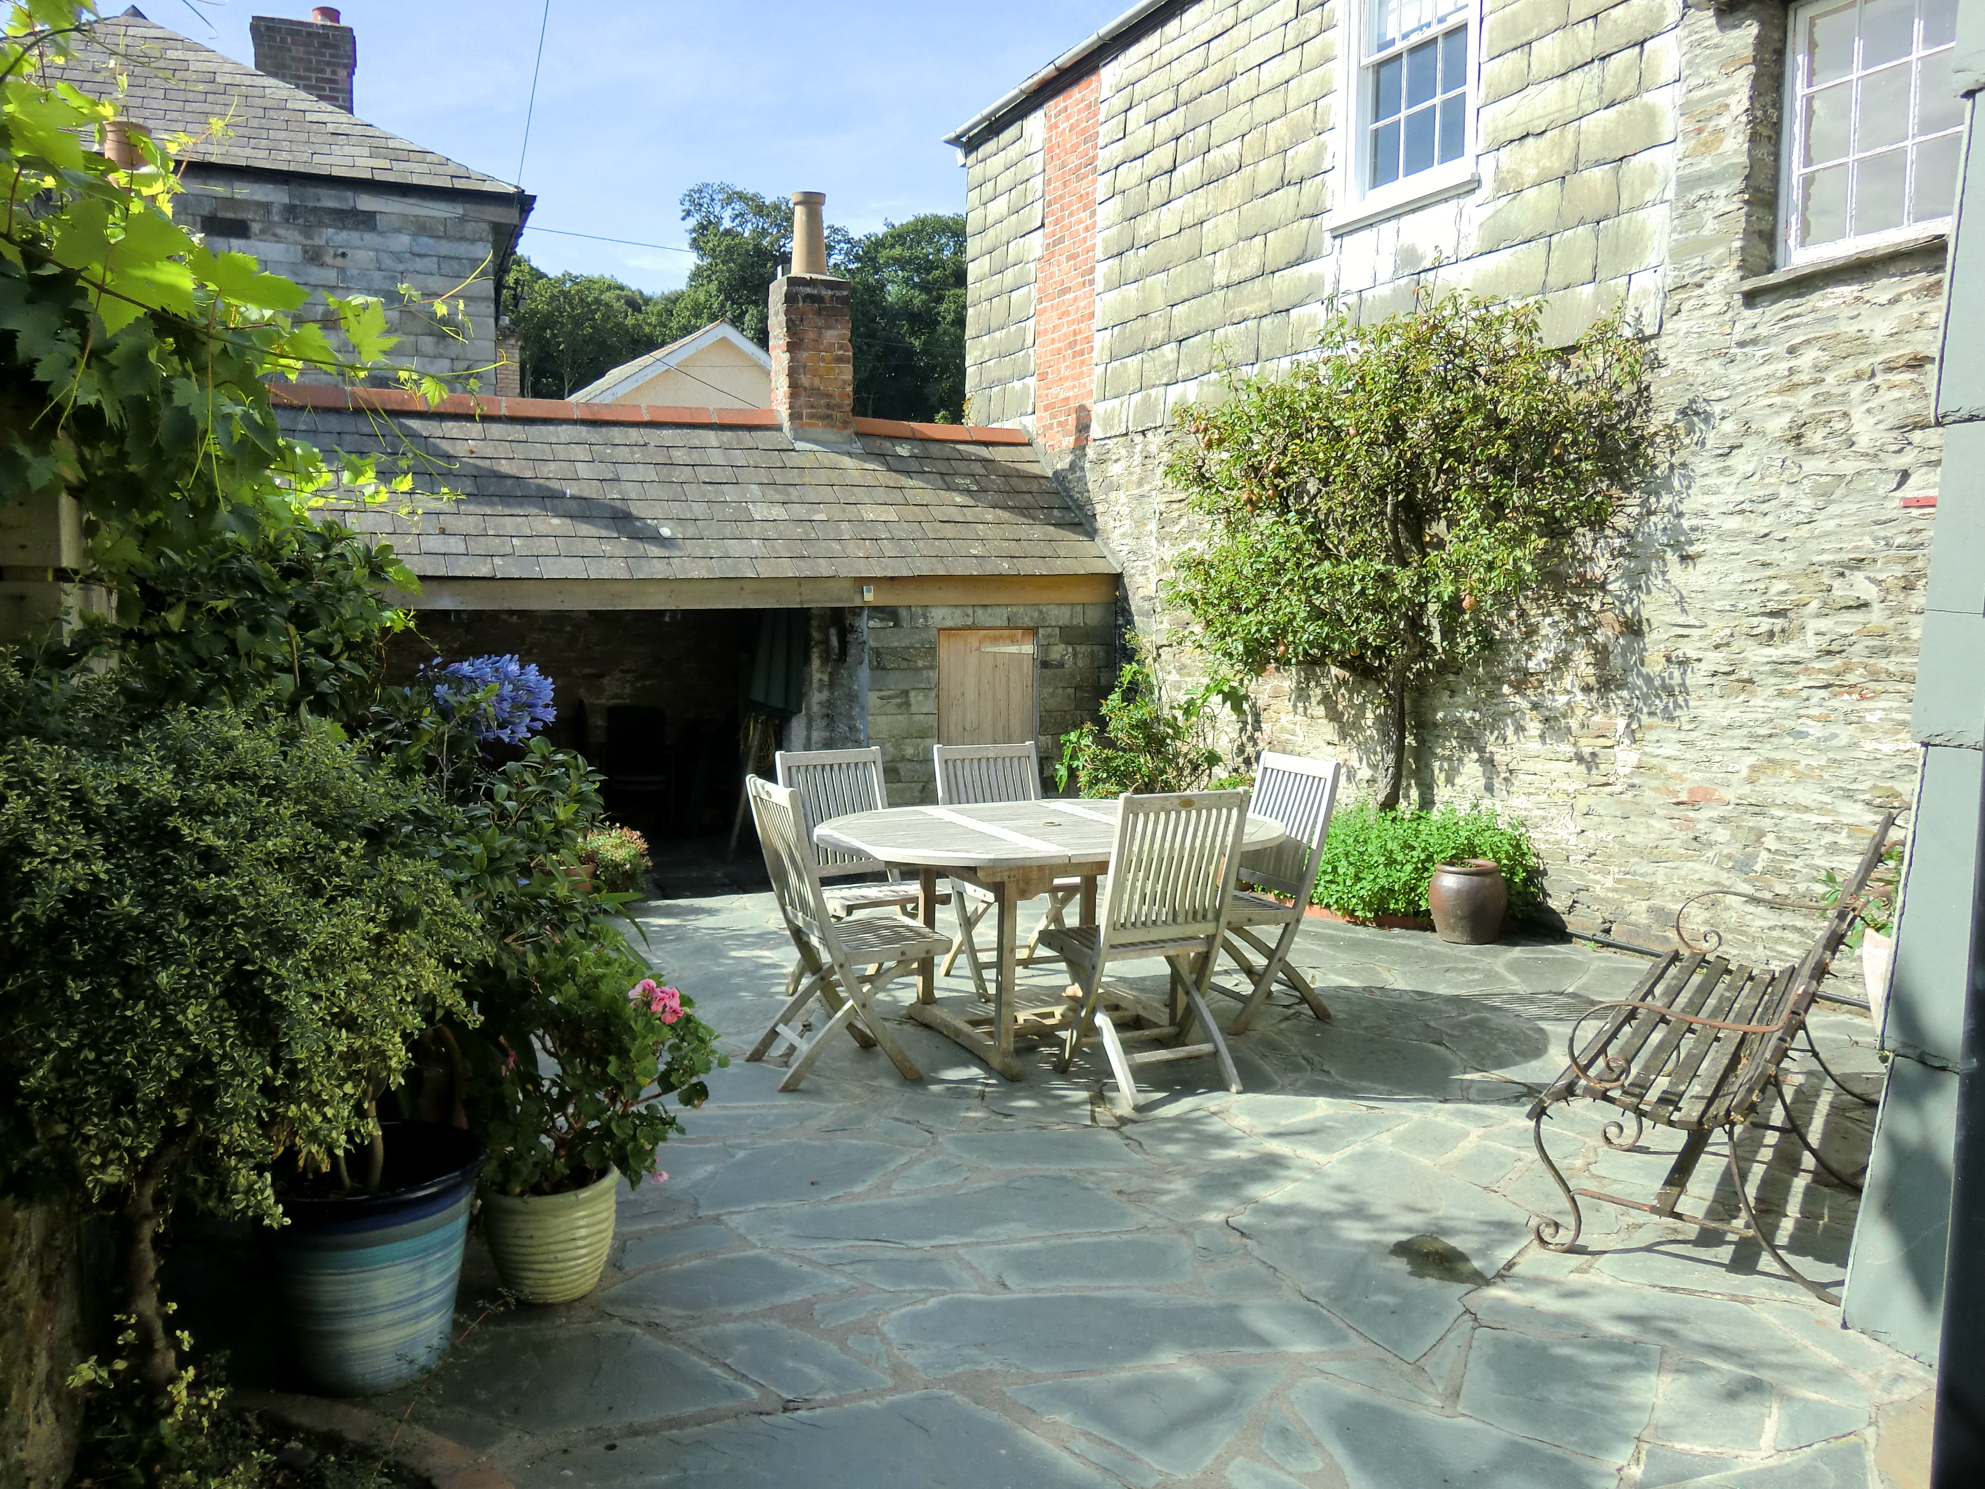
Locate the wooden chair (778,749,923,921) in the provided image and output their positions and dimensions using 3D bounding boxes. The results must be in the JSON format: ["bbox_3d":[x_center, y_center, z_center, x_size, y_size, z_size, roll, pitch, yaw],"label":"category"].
[{"bbox_3d":[-0.489,0.507,5.577,0.485,0.941,0.560,-3,6,-33],"label":"wooden chair"}]

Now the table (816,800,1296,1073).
[{"bbox_3d":[0.217,0.642,5.239,1.668,0.735,1.101,-2,6,-25],"label":"table"}]

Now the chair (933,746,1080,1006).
[{"bbox_3d":[0.092,0.483,5.838,0.485,0.941,0.560,-3,6,-28],"label":"chair"}]

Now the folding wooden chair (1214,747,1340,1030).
[{"bbox_3d":[0.902,0.522,5.425,0.560,0.941,0.485,-2,6,-24],"label":"folding wooden chair"}]

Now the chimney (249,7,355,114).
[{"bbox_3d":[-6.257,-6.117,13.534,0.840,0.950,0.600,-2,6,-19],"label":"chimney"}]

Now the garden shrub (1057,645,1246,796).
[{"bbox_3d":[0.930,0.026,8.940,0.900,1.180,1.050,-2,6,-24],"label":"garden shrub"}]

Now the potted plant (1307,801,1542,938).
[{"bbox_3d":[2.060,0.554,7.202,0.800,0.550,1.150,-2,6,-24],"label":"potted plant"}]

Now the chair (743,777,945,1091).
[{"bbox_3d":[-0.468,0.578,4.811,0.560,0.941,0.485,-2,6,-25],"label":"chair"}]

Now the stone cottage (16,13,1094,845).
[{"bbox_3d":[-3.459,-2.774,10.861,7.000,6.500,5.500,-3,6,-27],"label":"stone cottage"}]

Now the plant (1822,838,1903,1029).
[{"bbox_3d":[3.080,0.670,5.133,0.440,0.700,0.440,-2,6,-24],"label":"plant"}]

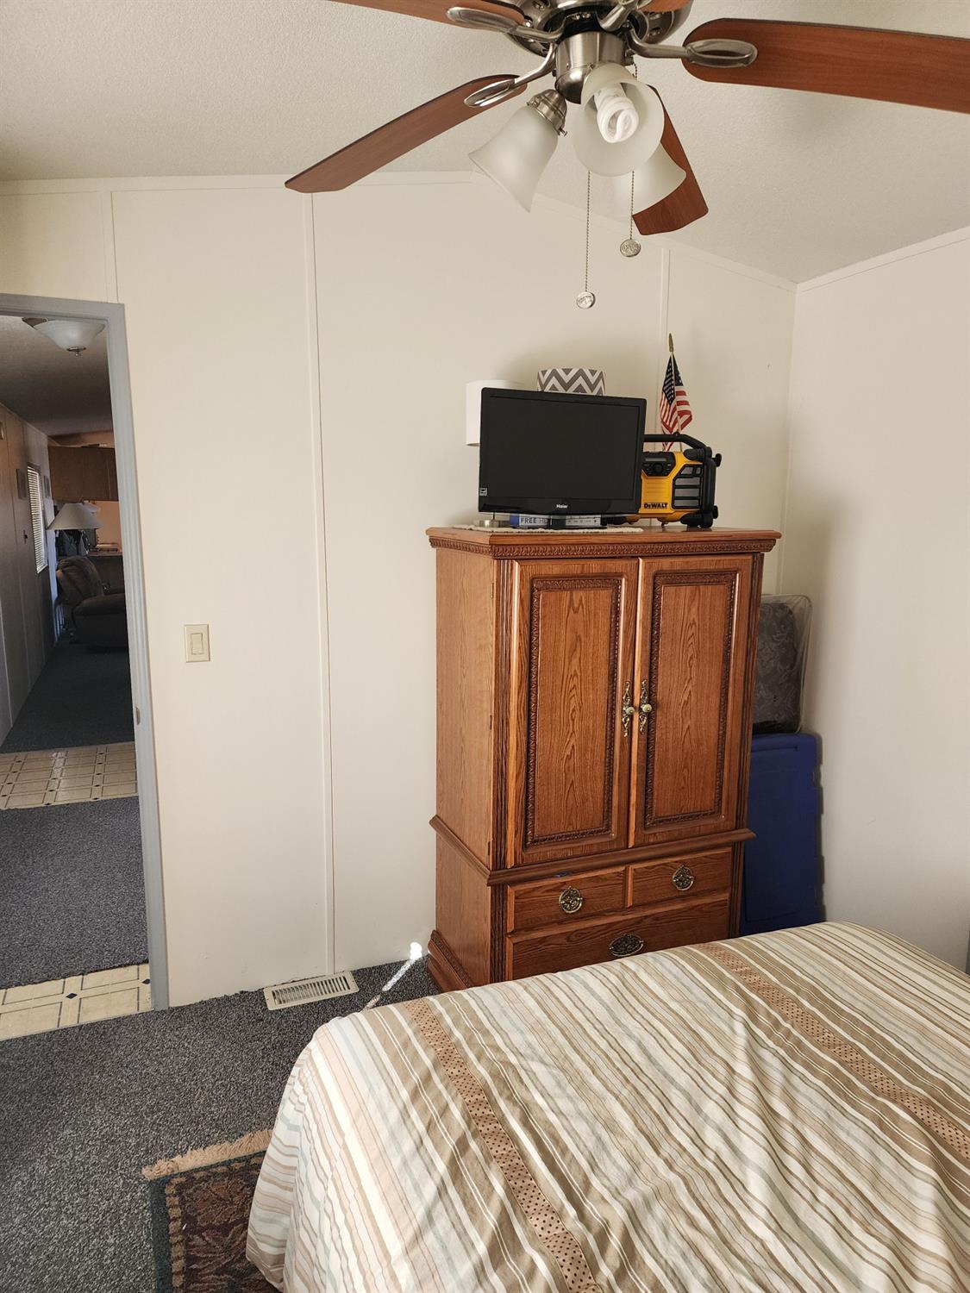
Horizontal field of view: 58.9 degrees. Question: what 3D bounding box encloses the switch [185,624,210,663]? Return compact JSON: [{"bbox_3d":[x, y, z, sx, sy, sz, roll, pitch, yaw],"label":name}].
[{"bbox_3d":[-0.857,-0.009,2.563,0.069,0.114,0.012,-4,11,-21],"label":"switch"}]

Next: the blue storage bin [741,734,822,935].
[{"bbox_3d":[0.941,0.686,3.195,0.440,0.750,0.380,-4,11,-21],"label":"blue storage bin"}]

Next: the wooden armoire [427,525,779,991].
[{"bbox_3d":[0.353,0.379,2.768,0.961,1.497,0.523,-4,11,-21],"label":"wooden armoire"}]

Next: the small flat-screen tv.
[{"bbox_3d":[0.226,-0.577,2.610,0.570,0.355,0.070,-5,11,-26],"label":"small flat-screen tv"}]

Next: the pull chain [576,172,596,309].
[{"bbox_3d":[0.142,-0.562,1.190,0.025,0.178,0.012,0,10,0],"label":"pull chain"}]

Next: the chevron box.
[{"bbox_3d":[0.271,-0.785,2.716,0.213,0.170,0.213,-4,11,-21],"label":"chevron box"}]

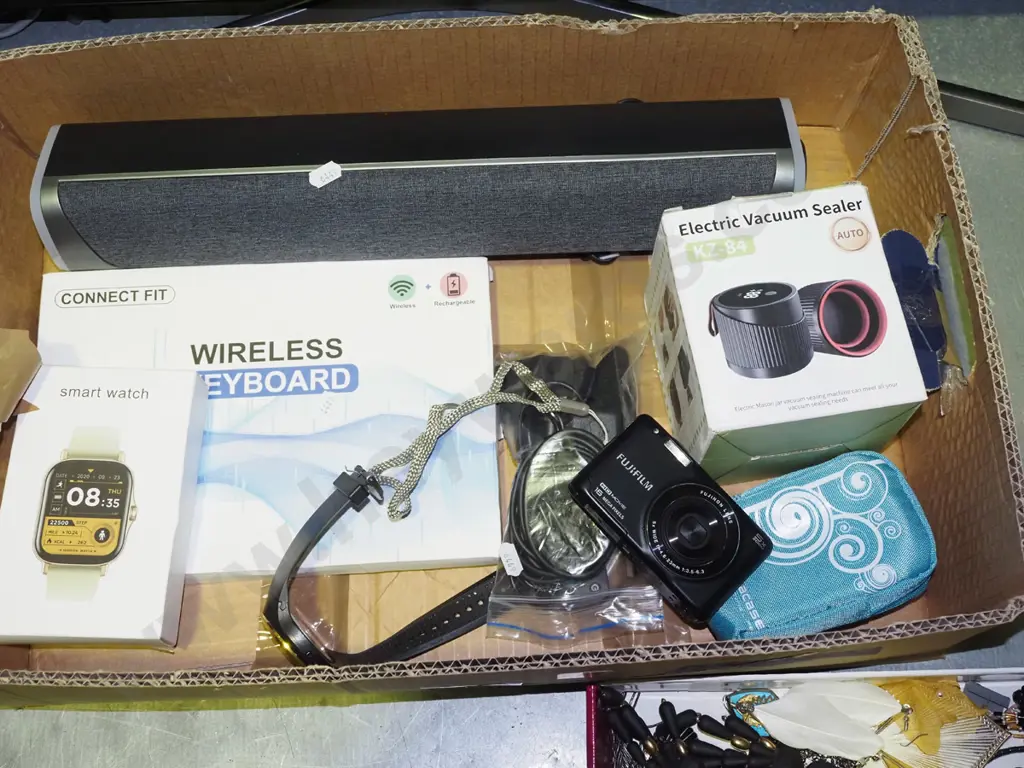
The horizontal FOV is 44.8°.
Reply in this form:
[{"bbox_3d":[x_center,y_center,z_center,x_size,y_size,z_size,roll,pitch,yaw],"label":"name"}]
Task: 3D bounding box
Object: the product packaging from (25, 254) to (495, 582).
[{"bbox_3d":[-0.139,0.019,0.700,0.257,0.024,0.179,-2,69,-1],"label":"product packaging"}]

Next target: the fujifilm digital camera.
[{"bbox_3d":[0.083,0.070,0.658,0.056,0.024,0.100,-39,80,-22],"label":"fujifilm digital camera"}]

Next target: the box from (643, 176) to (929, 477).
[{"bbox_3d":[0.143,-0.024,0.677,0.109,0.097,0.122,-8,69,-3],"label":"box"}]

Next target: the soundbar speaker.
[{"bbox_3d":[-0.054,-0.124,0.737,0.434,0.060,0.081,-2,62,-1],"label":"soundbar speaker"}]

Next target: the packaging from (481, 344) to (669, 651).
[{"bbox_3d":[0.035,0.056,0.681,0.095,0.033,0.168,0,69,0],"label":"packaging"}]

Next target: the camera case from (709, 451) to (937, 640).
[{"bbox_3d":[0.163,0.090,0.684,0.120,0.037,0.077,-16,70,-8],"label":"camera case"}]

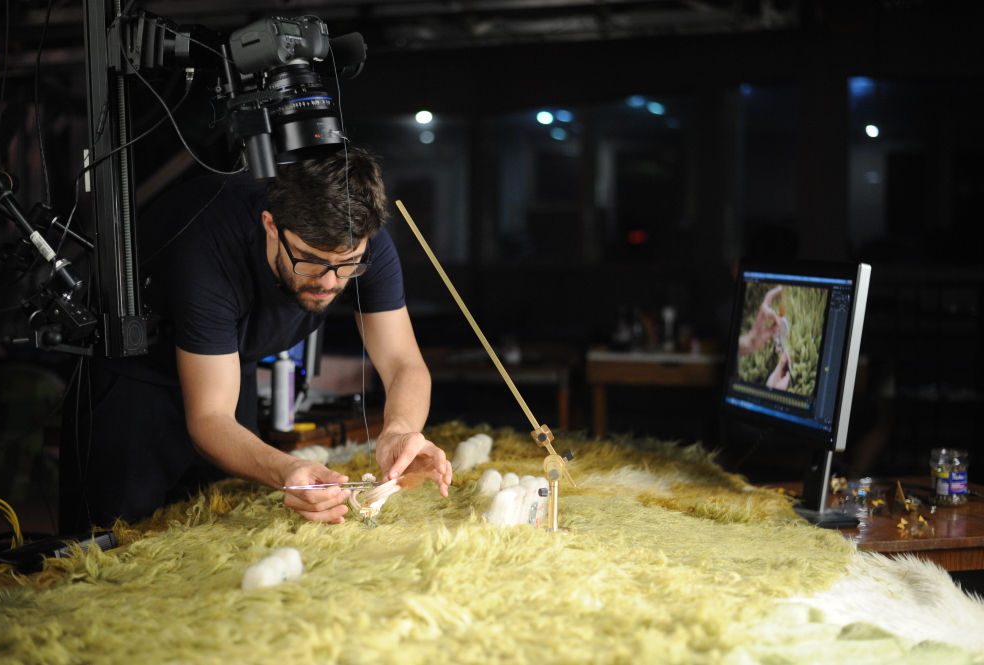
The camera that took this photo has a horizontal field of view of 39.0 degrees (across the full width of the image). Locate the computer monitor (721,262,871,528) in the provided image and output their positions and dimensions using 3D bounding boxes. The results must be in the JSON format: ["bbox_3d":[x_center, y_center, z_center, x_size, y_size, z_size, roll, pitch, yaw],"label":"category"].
[{"bbox_3d":[0.615,0.117,2.865,0.197,0.534,0.510,-2,5,-15],"label":"computer monitor"}]

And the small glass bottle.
[{"bbox_3d":[0.989,0.311,2.997,0.082,0.115,0.082,-2,5,-12],"label":"small glass bottle"}]

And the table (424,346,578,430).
[{"bbox_3d":[-0.021,0.491,5.955,0.800,0.760,0.950,0,5,8],"label":"table"}]

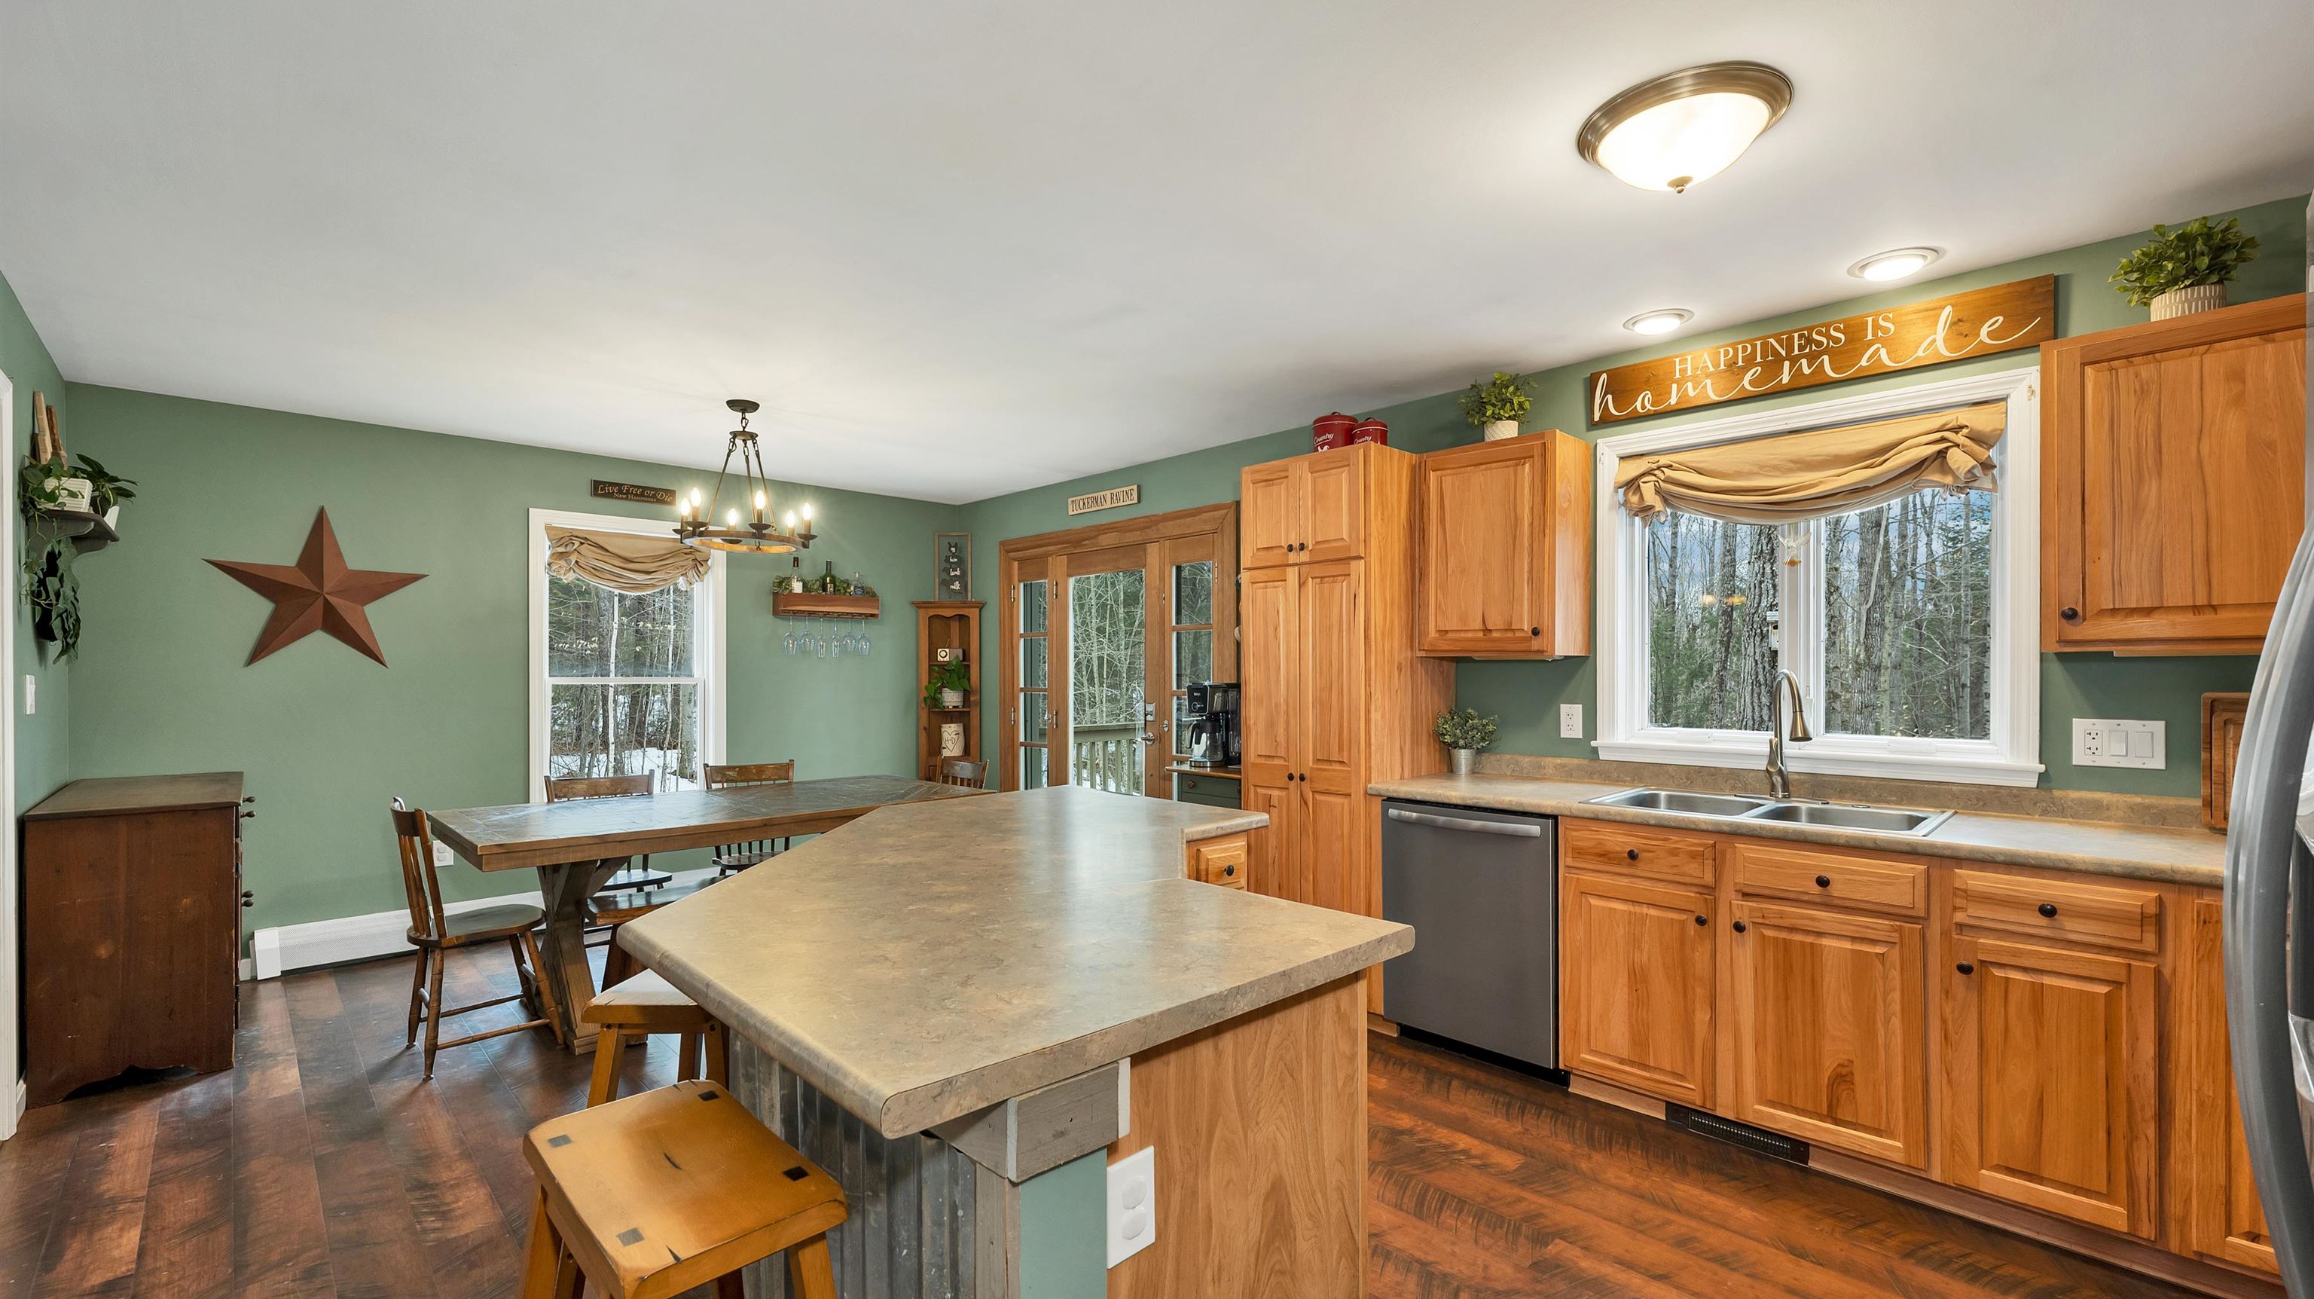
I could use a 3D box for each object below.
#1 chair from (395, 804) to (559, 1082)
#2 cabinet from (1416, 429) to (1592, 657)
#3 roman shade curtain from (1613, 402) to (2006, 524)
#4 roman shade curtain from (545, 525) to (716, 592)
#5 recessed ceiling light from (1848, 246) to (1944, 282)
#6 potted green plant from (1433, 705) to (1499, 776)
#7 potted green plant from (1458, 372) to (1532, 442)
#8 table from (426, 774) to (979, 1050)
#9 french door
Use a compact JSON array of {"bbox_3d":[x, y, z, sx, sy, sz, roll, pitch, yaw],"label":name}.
[{"bbox_3d":[-2.369,0.955,3.138,0.415,0.870,0.445,-1,-1,45],"label":"chair"},{"bbox_3d":[1.280,-0.354,3.344,0.525,0.768,0.330,-1,-1,44],"label":"cabinet"},{"bbox_3d":[1.990,-0.545,2.852,1.020,0.290,0.090,-1,-1,44],"label":"roman shade curtain"},{"bbox_3d":[-2.845,-0.468,4.890,0.080,0.335,0.800,-1,-1,45],"label":"roman shade curtain"},{"bbox_3d":[2.060,-1.065,2.513,0.213,0.030,0.213,-1,-1,44],"label":"recessed ceiling light"},{"bbox_3d":[1.184,0.355,3.466,0.240,0.255,0.240,-1,-1,45],"label":"potted green plant"},{"bbox_3d":[1.280,-0.890,3.408,0.270,0.290,0.250,-1,-1,44],"label":"potted green plant"},{"bbox_3d":[-1.801,1.029,3.807,0.960,0.765,1.880,-1,-1,45],"label":"table"},{"bbox_3d":[-0.294,0.369,5.145,1.970,2.150,0.120,-1,-1,44],"label":"french door"}]

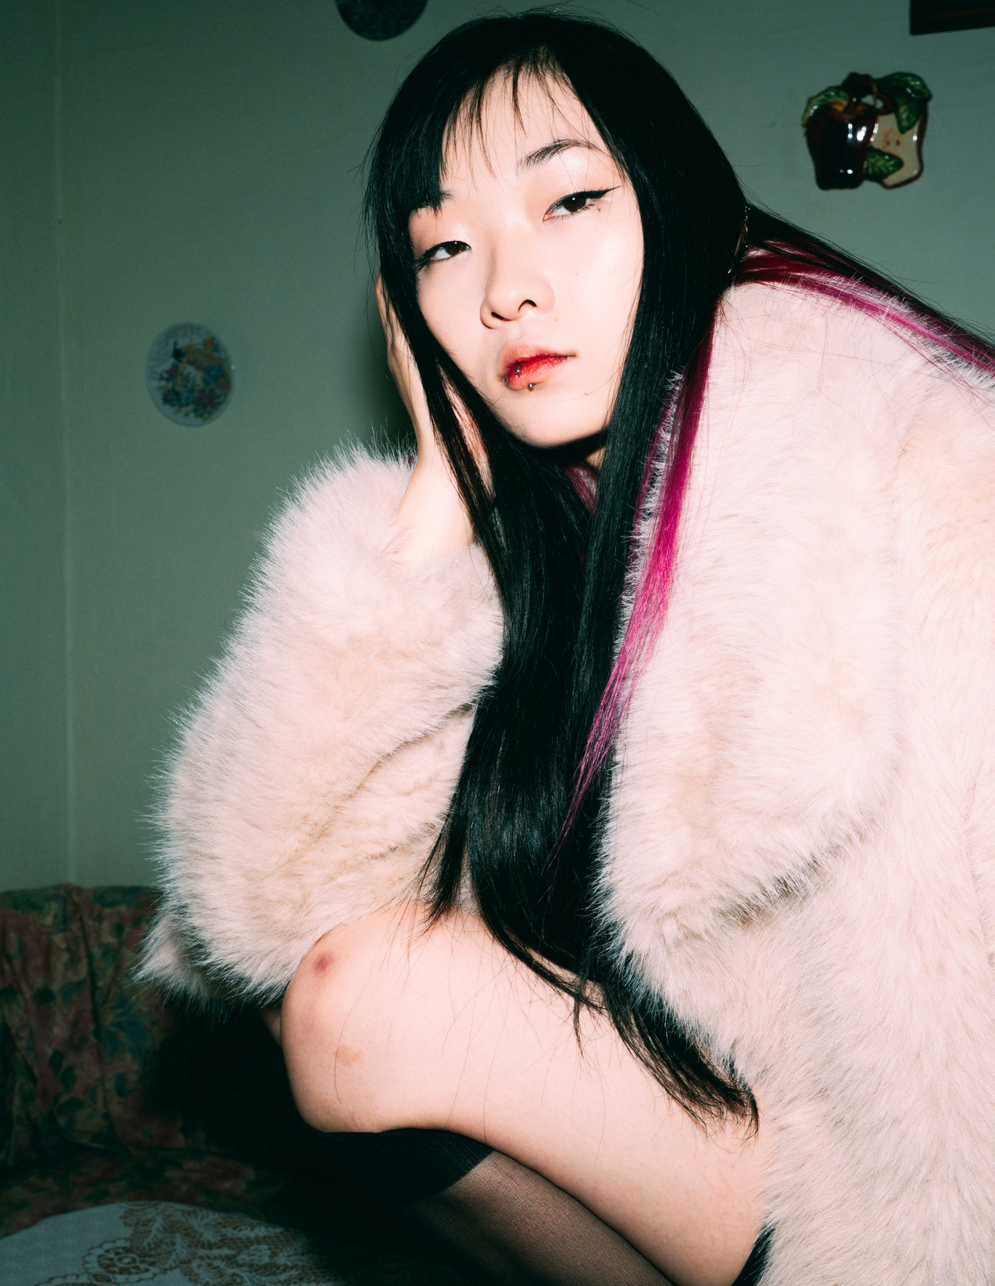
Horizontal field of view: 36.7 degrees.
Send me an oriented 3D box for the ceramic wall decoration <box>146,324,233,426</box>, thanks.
[{"bbox_3d":[-0.360,-0.313,1.747,0.120,0.120,0.015,3,6,23],"label":"ceramic wall decoration"}]

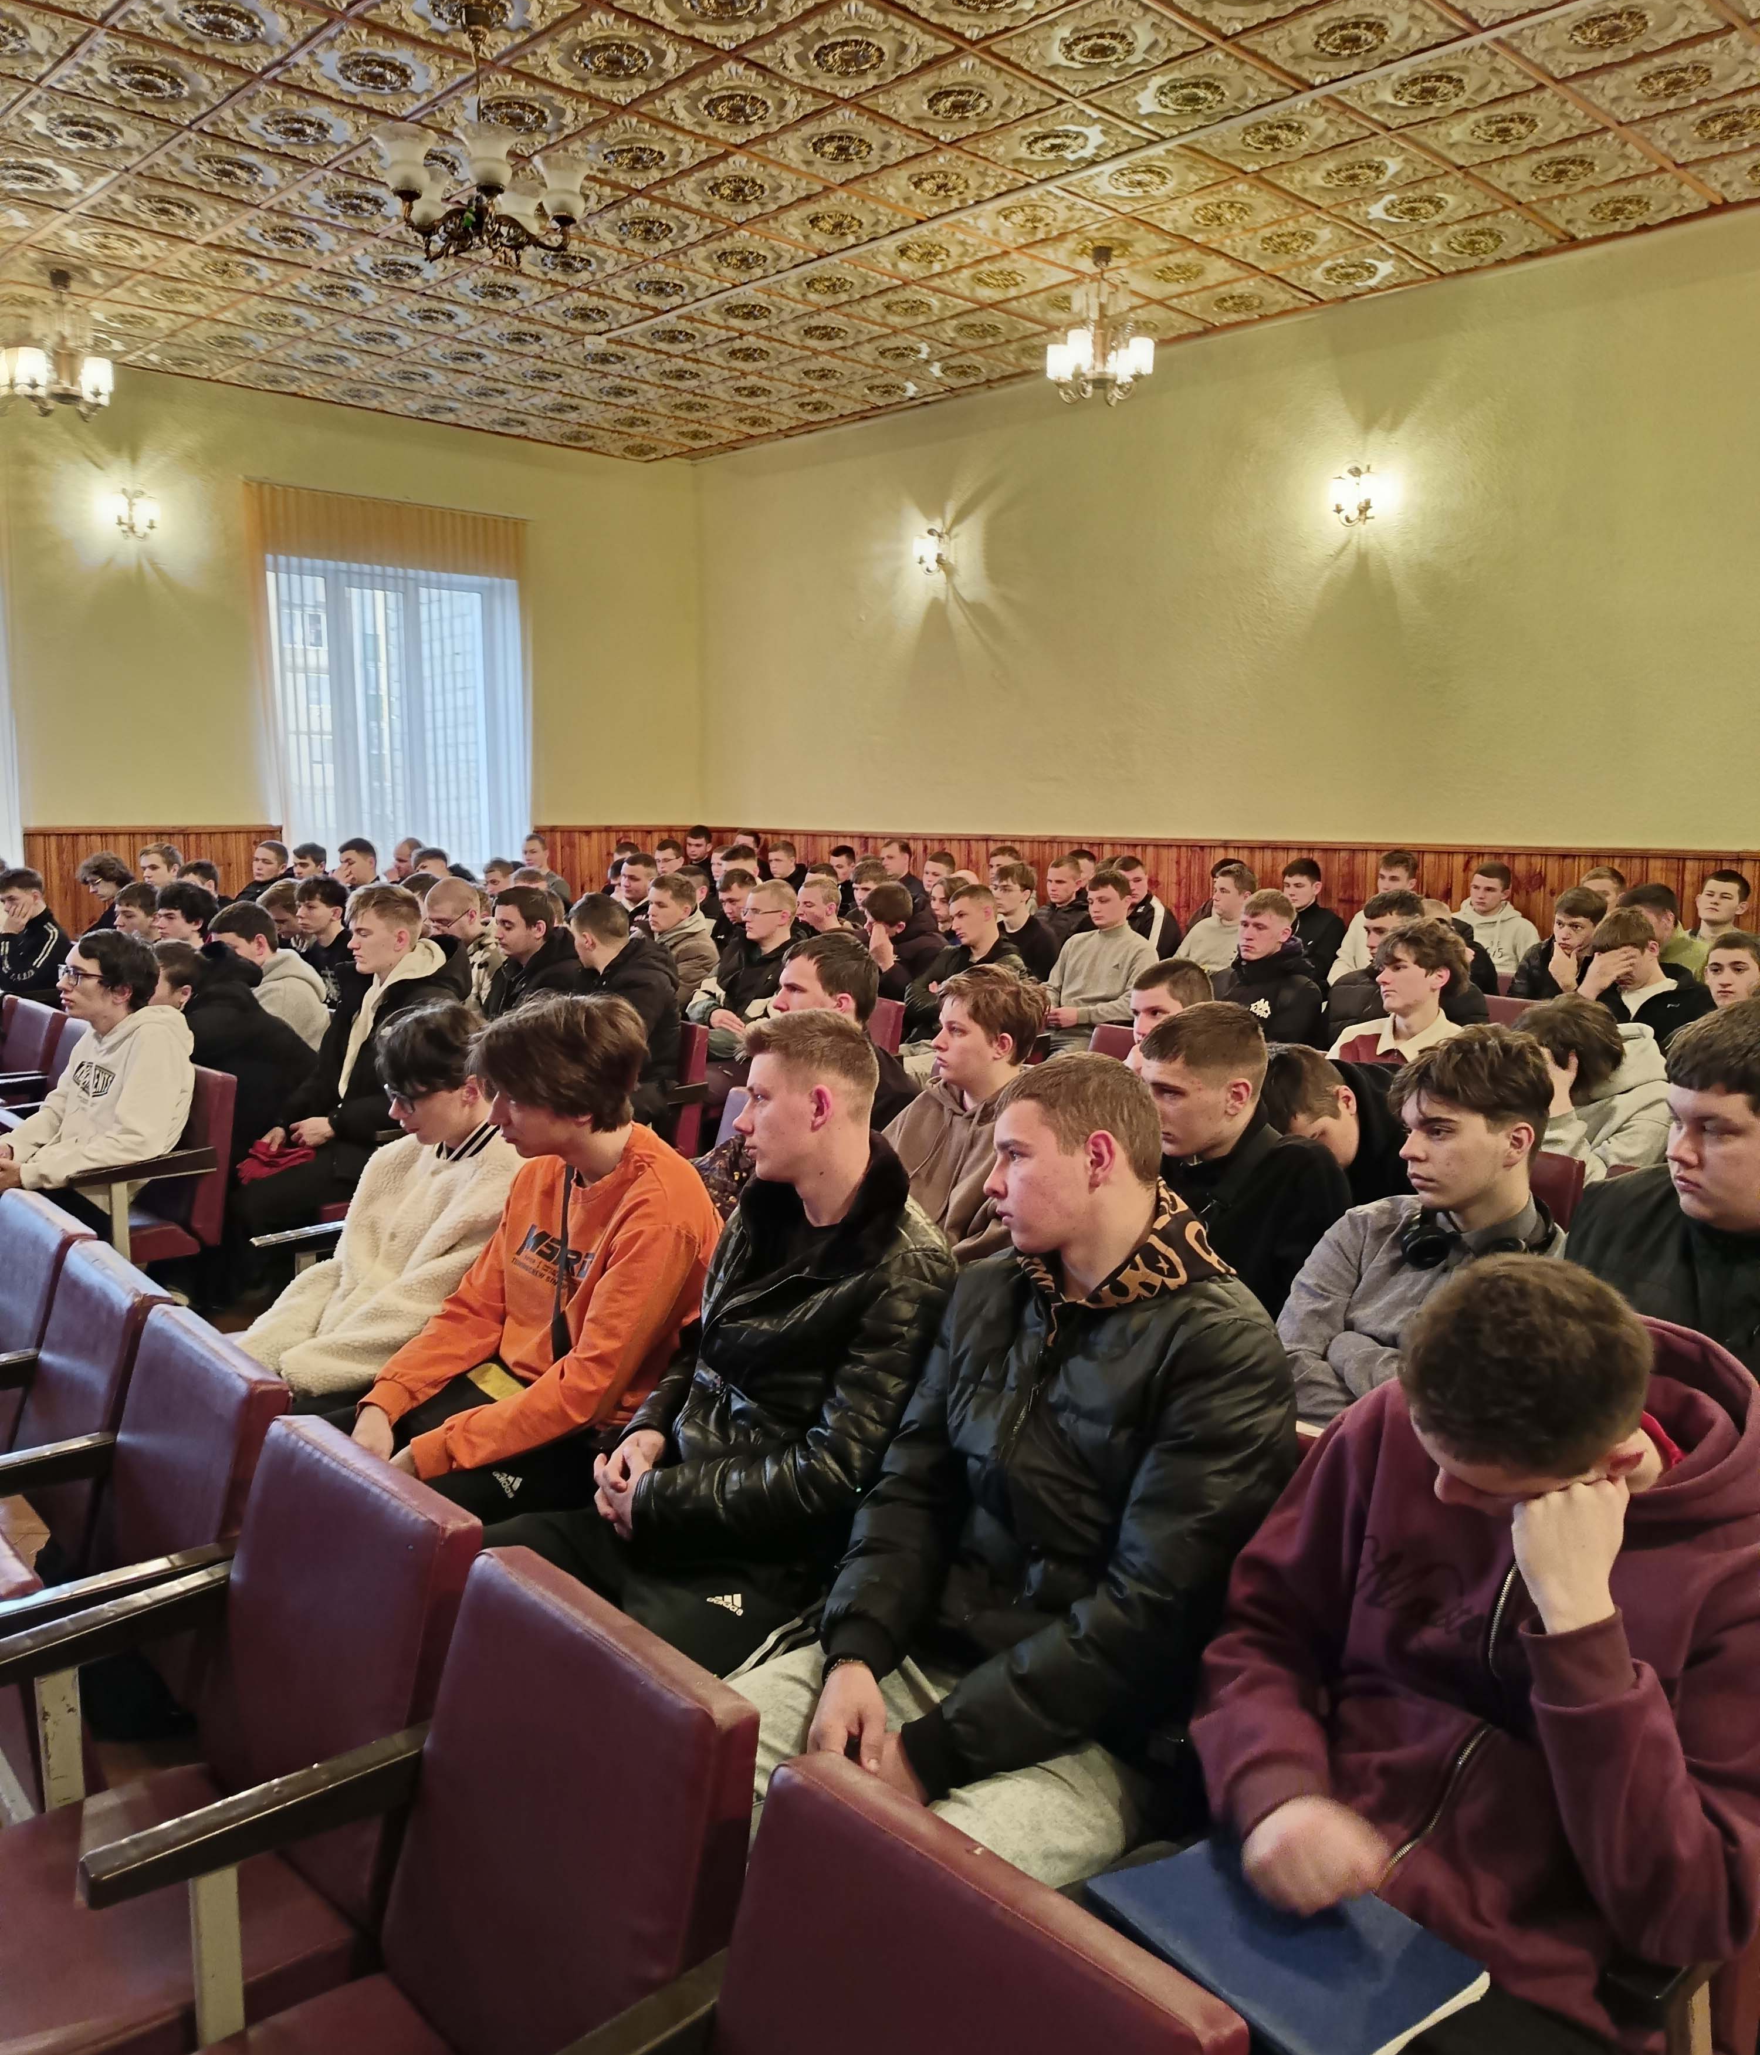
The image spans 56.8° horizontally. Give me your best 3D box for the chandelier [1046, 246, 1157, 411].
[{"bbox_3d":[1.027,-3.275,7.588,0.499,0.664,0.499,0,8,0],"label":"chandelier"}]

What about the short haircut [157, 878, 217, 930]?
[{"bbox_3d":[-2.598,-0.464,6.100,0.220,0.190,0.180,-7,11,-44],"label":"short haircut"}]

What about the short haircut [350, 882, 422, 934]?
[{"bbox_3d":[-1.403,-0.341,4.620,0.200,0.150,0.165,-4,9,-31],"label":"short haircut"}]

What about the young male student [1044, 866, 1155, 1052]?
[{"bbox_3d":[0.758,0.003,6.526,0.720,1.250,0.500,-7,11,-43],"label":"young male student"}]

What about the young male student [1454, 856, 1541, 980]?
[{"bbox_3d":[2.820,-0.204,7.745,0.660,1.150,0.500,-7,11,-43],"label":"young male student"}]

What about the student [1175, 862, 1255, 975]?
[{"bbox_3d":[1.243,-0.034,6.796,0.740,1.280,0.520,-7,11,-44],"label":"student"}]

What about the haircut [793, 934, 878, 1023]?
[{"bbox_3d":[-0.098,-0.106,3.550,0.195,0.190,0.165,-4,9,-30],"label":"haircut"}]

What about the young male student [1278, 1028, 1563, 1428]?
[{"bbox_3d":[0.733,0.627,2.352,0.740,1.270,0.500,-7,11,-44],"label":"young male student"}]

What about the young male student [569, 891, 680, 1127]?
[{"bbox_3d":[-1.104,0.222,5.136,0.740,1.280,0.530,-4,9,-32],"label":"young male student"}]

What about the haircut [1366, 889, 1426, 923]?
[{"bbox_3d":[1.713,-0.399,5.400,0.195,0.130,0.165,-6,10,-38],"label":"haircut"}]

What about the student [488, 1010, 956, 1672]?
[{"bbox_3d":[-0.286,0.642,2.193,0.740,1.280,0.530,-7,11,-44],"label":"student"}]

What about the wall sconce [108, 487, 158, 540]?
[{"bbox_3d":[-4.502,-3.091,9.817,0.310,0.320,0.200,-7,11,-43],"label":"wall sconce"}]

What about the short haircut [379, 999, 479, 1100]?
[{"bbox_3d":[-0.799,0.041,2.900,0.200,0.190,0.170,-5,10,-32],"label":"short haircut"}]

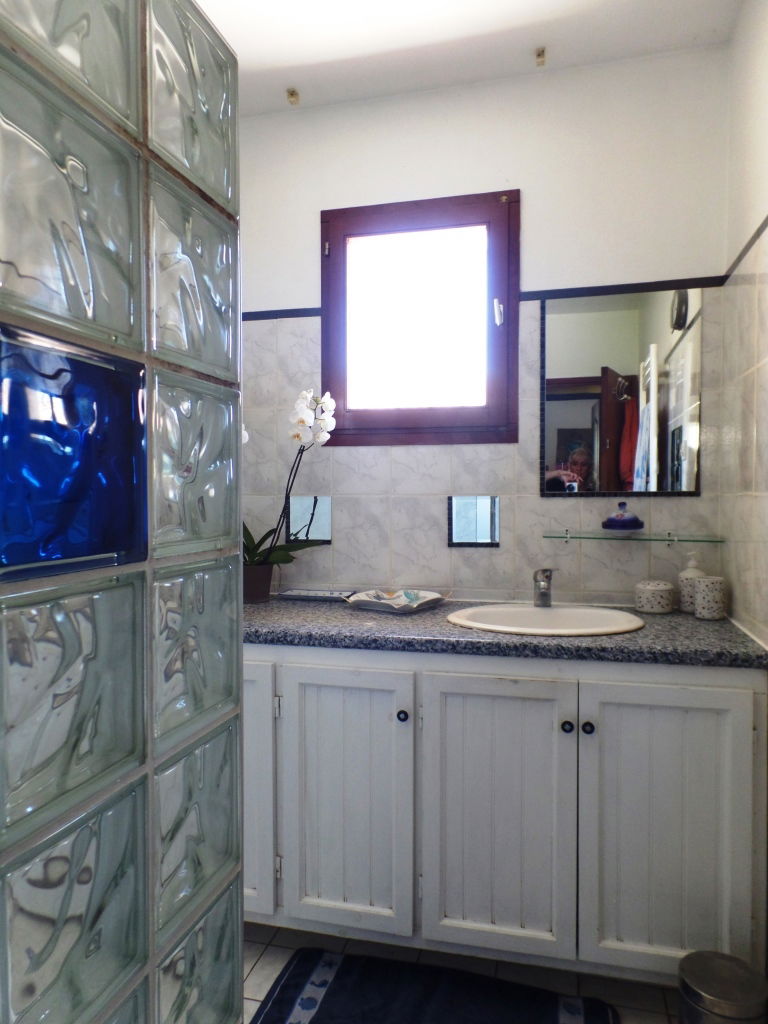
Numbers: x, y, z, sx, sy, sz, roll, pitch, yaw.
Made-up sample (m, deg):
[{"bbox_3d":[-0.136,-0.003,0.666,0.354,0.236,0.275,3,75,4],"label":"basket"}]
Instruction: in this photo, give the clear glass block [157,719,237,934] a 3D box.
[{"bbox_3d":[-0.240,0.349,0.775,0.080,0.190,0.190,0,1,15],"label":"clear glass block"}]

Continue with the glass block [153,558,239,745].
[{"bbox_3d":[-0.240,0.149,0.771,0.080,0.190,0.190,0,1,15],"label":"glass block"}]

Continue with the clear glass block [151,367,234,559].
[{"bbox_3d":[-0.240,-0.051,0.766,0.080,0.190,0.190,0,1,15],"label":"clear glass block"}]

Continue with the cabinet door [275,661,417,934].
[{"bbox_3d":[-0.092,0.708,1.700,0.341,0.641,0.021,0,1,14],"label":"cabinet door"}]

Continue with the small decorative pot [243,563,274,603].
[{"bbox_3d":[-0.419,0.227,2.183,0.128,0.122,0.128,0,1,0],"label":"small decorative pot"}]

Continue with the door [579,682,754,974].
[{"bbox_3d":[0.628,0.705,1.526,0.364,0.638,0.021,0,1,14],"label":"door"}]

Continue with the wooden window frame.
[{"bbox_3d":[0.110,-0.612,2.216,0.654,0.784,0.060,0,1,14],"label":"wooden window frame"}]

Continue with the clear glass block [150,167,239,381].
[{"bbox_3d":[-0.240,-0.251,0.762,0.080,0.190,0.190,0,1,15],"label":"clear glass block"}]

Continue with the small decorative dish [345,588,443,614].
[{"bbox_3d":[0.043,0.272,2.070,0.220,0.036,0.210,1,2,39],"label":"small decorative dish"}]

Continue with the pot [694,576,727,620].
[{"bbox_3d":[0.904,0.239,1.889,0.077,0.110,0.077,0,1,14],"label":"pot"}]

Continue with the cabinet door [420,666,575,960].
[{"bbox_3d":[0.270,0.710,1.612,0.362,0.645,0.021,0,1,14],"label":"cabinet door"}]

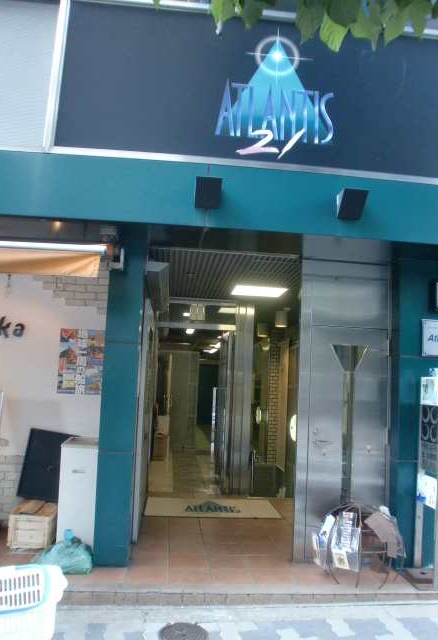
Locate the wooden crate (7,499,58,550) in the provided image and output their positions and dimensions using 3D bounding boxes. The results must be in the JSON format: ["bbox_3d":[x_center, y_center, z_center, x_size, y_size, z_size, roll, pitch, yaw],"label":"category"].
[{"bbox_3d":[-1.538,1.703,4.365,0.320,0.270,0.500,3,-6,-5],"label":"wooden crate"}]

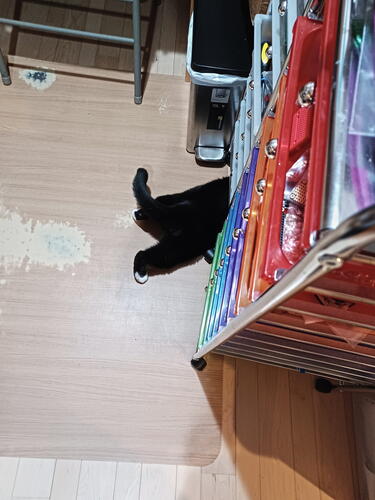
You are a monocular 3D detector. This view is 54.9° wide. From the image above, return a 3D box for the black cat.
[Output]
[{"bbox_3d":[0.064,-0.099,1.000,0.440,0.300,0.210,-11,71,-7],"label":"black cat"}]

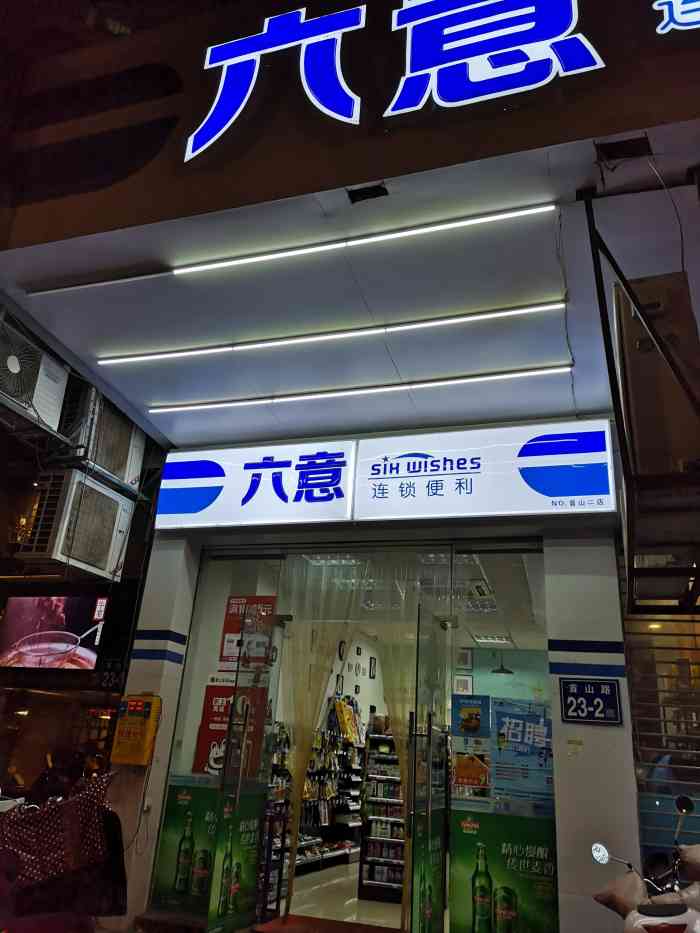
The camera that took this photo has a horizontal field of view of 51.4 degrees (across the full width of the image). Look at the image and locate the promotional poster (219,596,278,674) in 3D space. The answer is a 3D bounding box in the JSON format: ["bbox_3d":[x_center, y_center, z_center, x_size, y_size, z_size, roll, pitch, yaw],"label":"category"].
[{"bbox_3d":[-0.907,1.492,6.506,0.490,0.680,0.015,-4,-25,18],"label":"promotional poster"}]

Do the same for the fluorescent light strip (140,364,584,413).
[{"bbox_3d":[-0.071,-0.613,5.941,3.580,0.040,0.040,-4,-25,18],"label":"fluorescent light strip"}]

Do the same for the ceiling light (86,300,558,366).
[{"bbox_3d":[-0.298,-0.942,5.249,3.550,0.040,0.040,-4,-25,18],"label":"ceiling light"}]

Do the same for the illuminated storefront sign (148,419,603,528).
[{"bbox_3d":[0.160,0.141,6.415,4.090,0.800,0.150,-4,-25,18],"label":"illuminated storefront sign"}]

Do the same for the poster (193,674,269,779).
[{"bbox_3d":[-1.003,2.192,6.206,0.600,0.810,0.015,-4,-25,18],"label":"poster"}]

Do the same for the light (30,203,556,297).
[{"bbox_3d":[-0.547,-1.302,4.490,3.520,0.040,0.040,-4,-25,18],"label":"light"}]

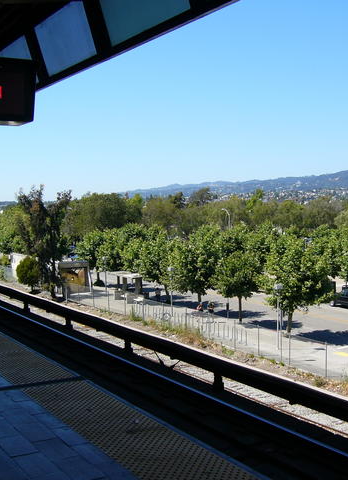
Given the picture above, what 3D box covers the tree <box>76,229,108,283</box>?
[{"bbox_3d":[-9.621,1.942,76.393,3.770,6.600,3.660,0,3,0],"label":"tree"}]

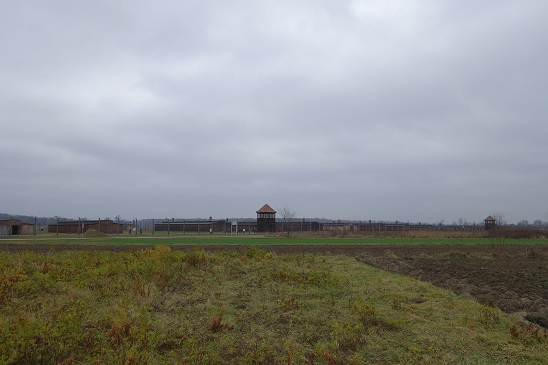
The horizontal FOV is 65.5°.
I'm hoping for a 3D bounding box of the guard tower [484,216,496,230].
[{"bbox_3d":[108.325,20.495,213.000,3.950,7.900,3.950,5,-8,-41],"label":"guard tower"}]

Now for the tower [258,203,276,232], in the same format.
[{"bbox_3d":[-2.033,9.921,115.500,3.950,7.900,3.950,5,-8,-41],"label":"tower"}]

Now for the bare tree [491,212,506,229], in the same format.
[{"bbox_3d":[117.122,20.476,222.000,7.700,9.500,7.700,0,-6,0],"label":"bare tree"}]

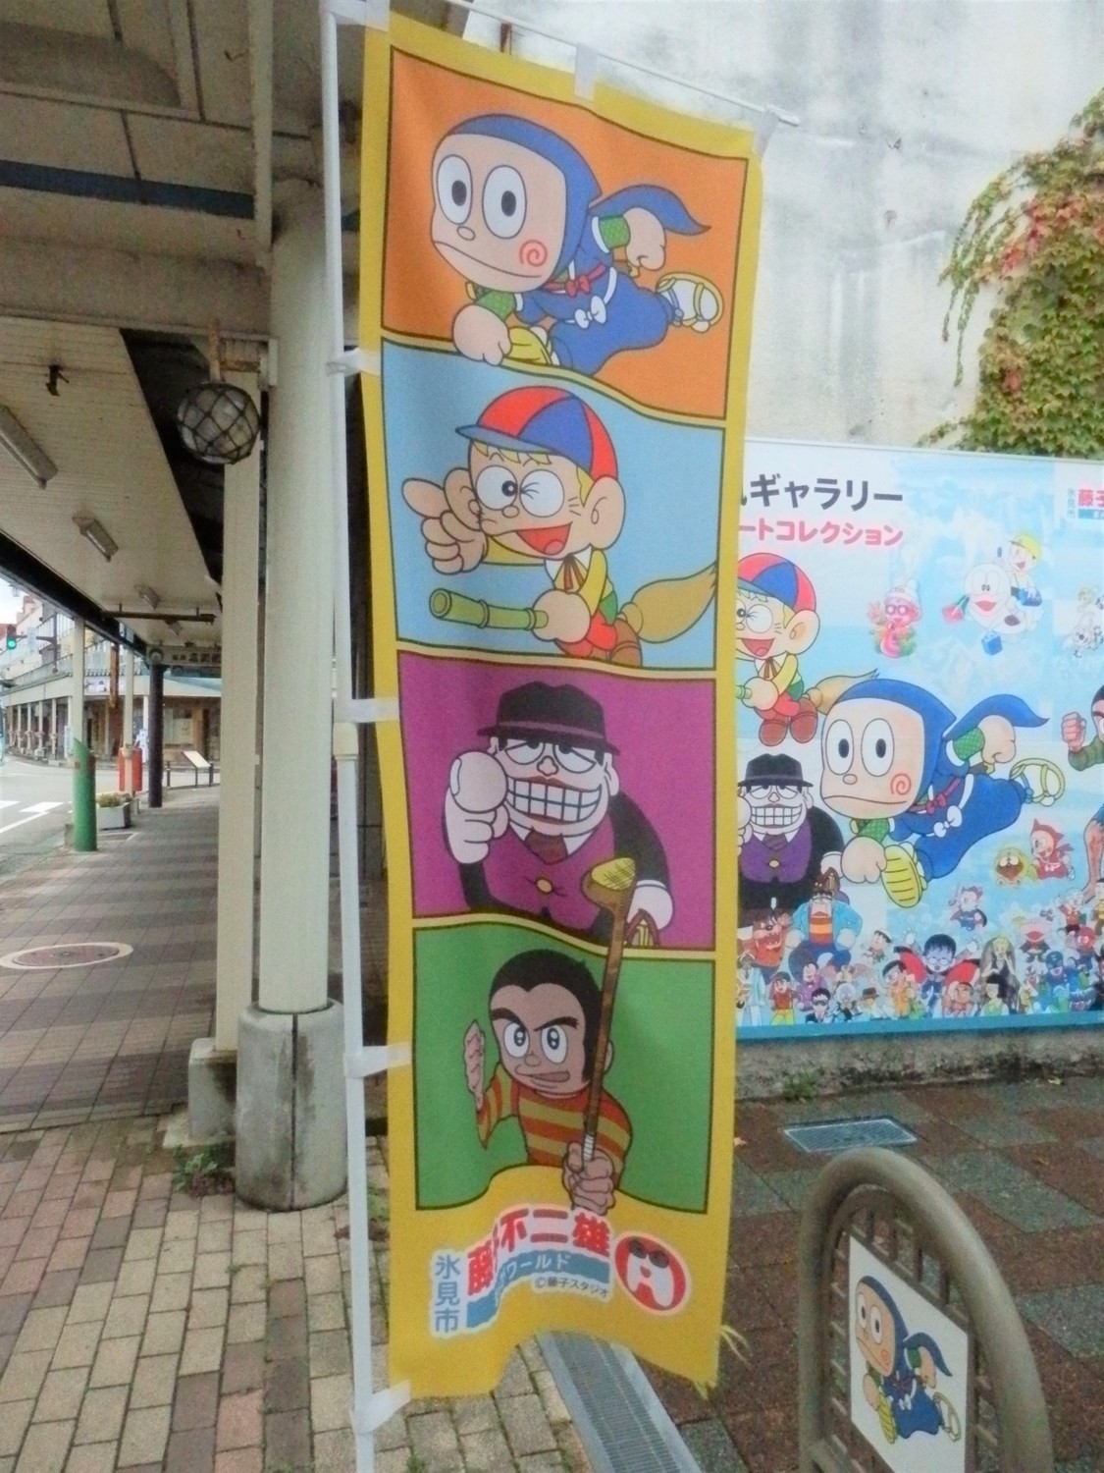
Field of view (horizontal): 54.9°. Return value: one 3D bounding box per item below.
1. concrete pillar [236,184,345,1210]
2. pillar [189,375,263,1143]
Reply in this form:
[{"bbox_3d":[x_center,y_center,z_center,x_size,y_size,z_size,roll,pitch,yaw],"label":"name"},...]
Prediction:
[{"bbox_3d":[-0.839,-0.144,3.523,0.352,3.273,0.352,1,0,-15],"label":"concrete pillar"},{"bbox_3d":[-1.211,0.035,4.133,0.318,2.900,0.328,1,0,-15],"label":"pillar"}]

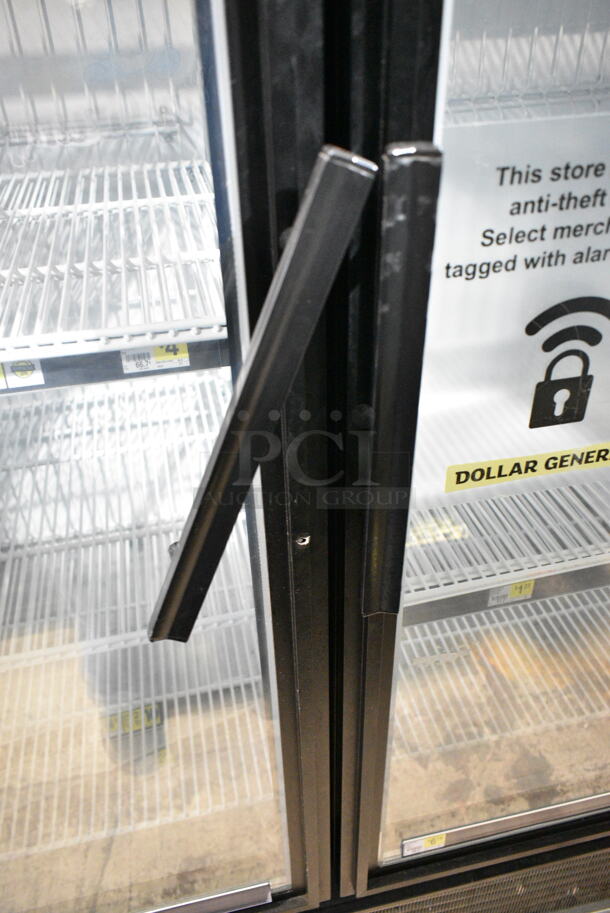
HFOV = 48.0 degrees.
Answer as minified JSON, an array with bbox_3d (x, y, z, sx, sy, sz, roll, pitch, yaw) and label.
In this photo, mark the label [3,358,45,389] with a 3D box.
[{"bbox_3d":[-0.226,-0.068,0.550,0.029,0.025,0.002,-8,24,-9],"label":"label"}]

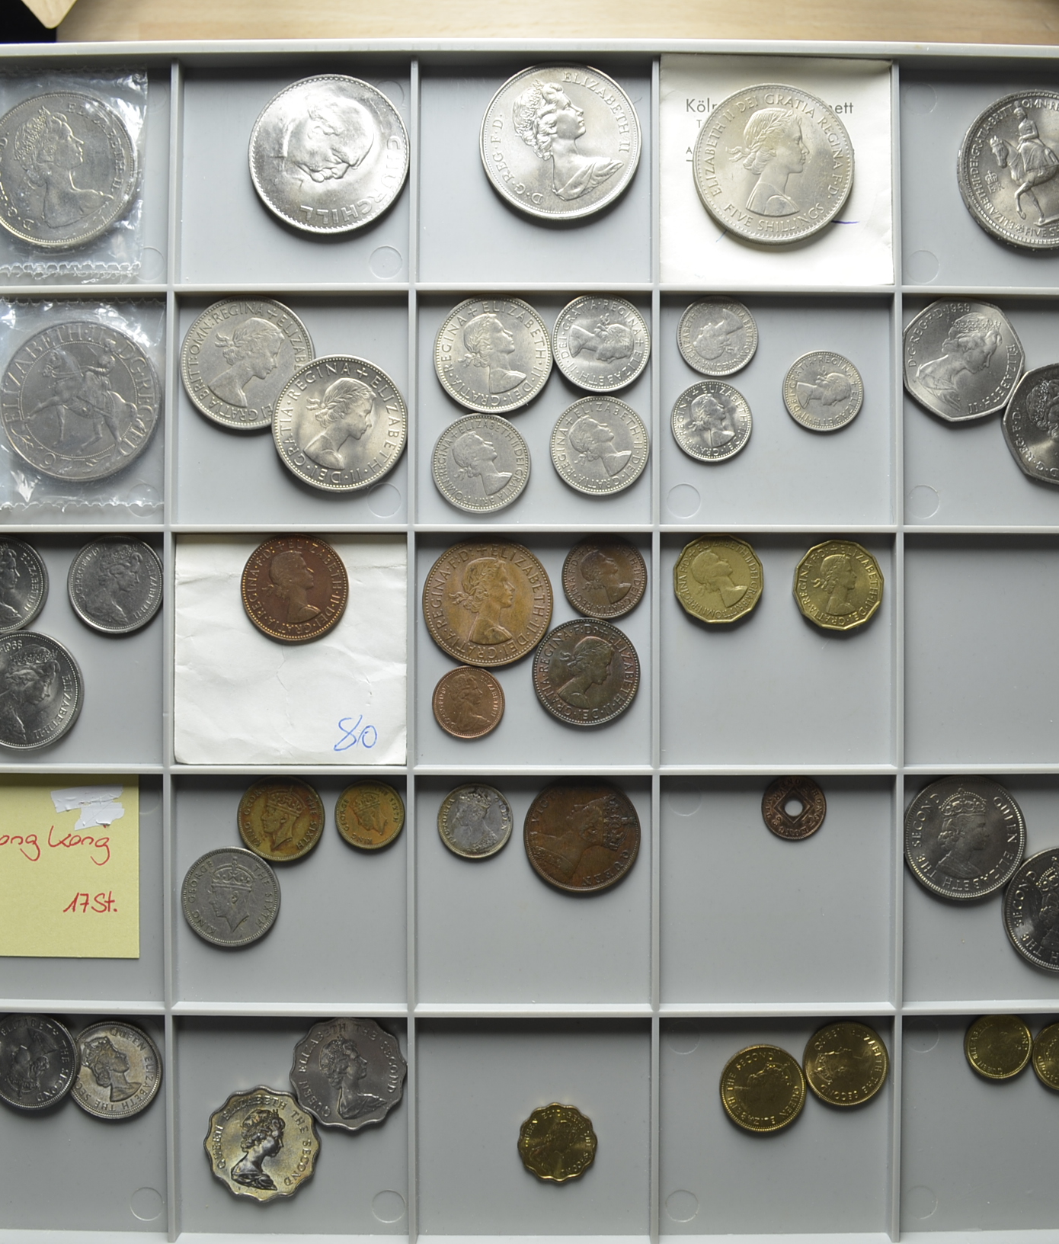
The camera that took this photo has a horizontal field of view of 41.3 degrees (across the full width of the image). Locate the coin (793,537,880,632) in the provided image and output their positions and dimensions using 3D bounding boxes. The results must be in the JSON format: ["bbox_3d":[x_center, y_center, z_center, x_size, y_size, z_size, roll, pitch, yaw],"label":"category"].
[{"bbox_3d":[0.074,-0.009,0.338,0.022,0.003,0.022,0,90,0],"label":"coin"}]

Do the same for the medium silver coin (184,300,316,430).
[{"bbox_3d":[-0.068,-0.062,0.340,0.032,0.002,0.032,0,89,0],"label":"medium silver coin"}]

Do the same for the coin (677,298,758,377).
[{"bbox_3d":[0.045,-0.069,0.339,0.019,0.001,0.019,0,90,0],"label":"coin"}]

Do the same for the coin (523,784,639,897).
[{"bbox_3d":[0.013,0.052,0.338,0.028,0.002,0.028,0,90,0],"label":"coin"}]

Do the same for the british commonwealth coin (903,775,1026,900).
[{"bbox_3d":[0.105,0.052,0.338,0.030,0.002,0.030,0,90,0],"label":"british commonwealth coin"}]

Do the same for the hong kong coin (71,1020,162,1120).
[{"bbox_3d":[-0.099,0.108,0.338,0.024,0.002,0.024,0,90,0],"label":"hong kong coin"}]

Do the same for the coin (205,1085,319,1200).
[{"bbox_3d":[-0.064,0.125,0.337,0.028,0.002,0.028,0,90,0],"label":"coin"}]

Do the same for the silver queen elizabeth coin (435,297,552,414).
[{"bbox_3d":[-0.009,-0.065,0.340,0.029,0.002,0.029,0,89,0],"label":"silver queen elizabeth coin"}]

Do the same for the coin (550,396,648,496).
[{"bbox_3d":[0.017,-0.042,0.339,0.024,0.002,0.024,0,90,0],"label":"coin"}]

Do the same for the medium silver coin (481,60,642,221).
[{"bbox_3d":[0.008,-0.116,0.341,0.039,0.003,0.039,0,90,0],"label":"medium silver coin"}]

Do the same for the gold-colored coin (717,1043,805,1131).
[{"bbox_3d":[0.056,0.113,0.341,0.021,0.002,0.021,0,90,0],"label":"gold-colored coin"}]

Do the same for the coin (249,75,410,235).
[{"bbox_3d":[-0.048,-0.113,0.341,0.039,0.003,0.039,0,90,0],"label":"coin"}]

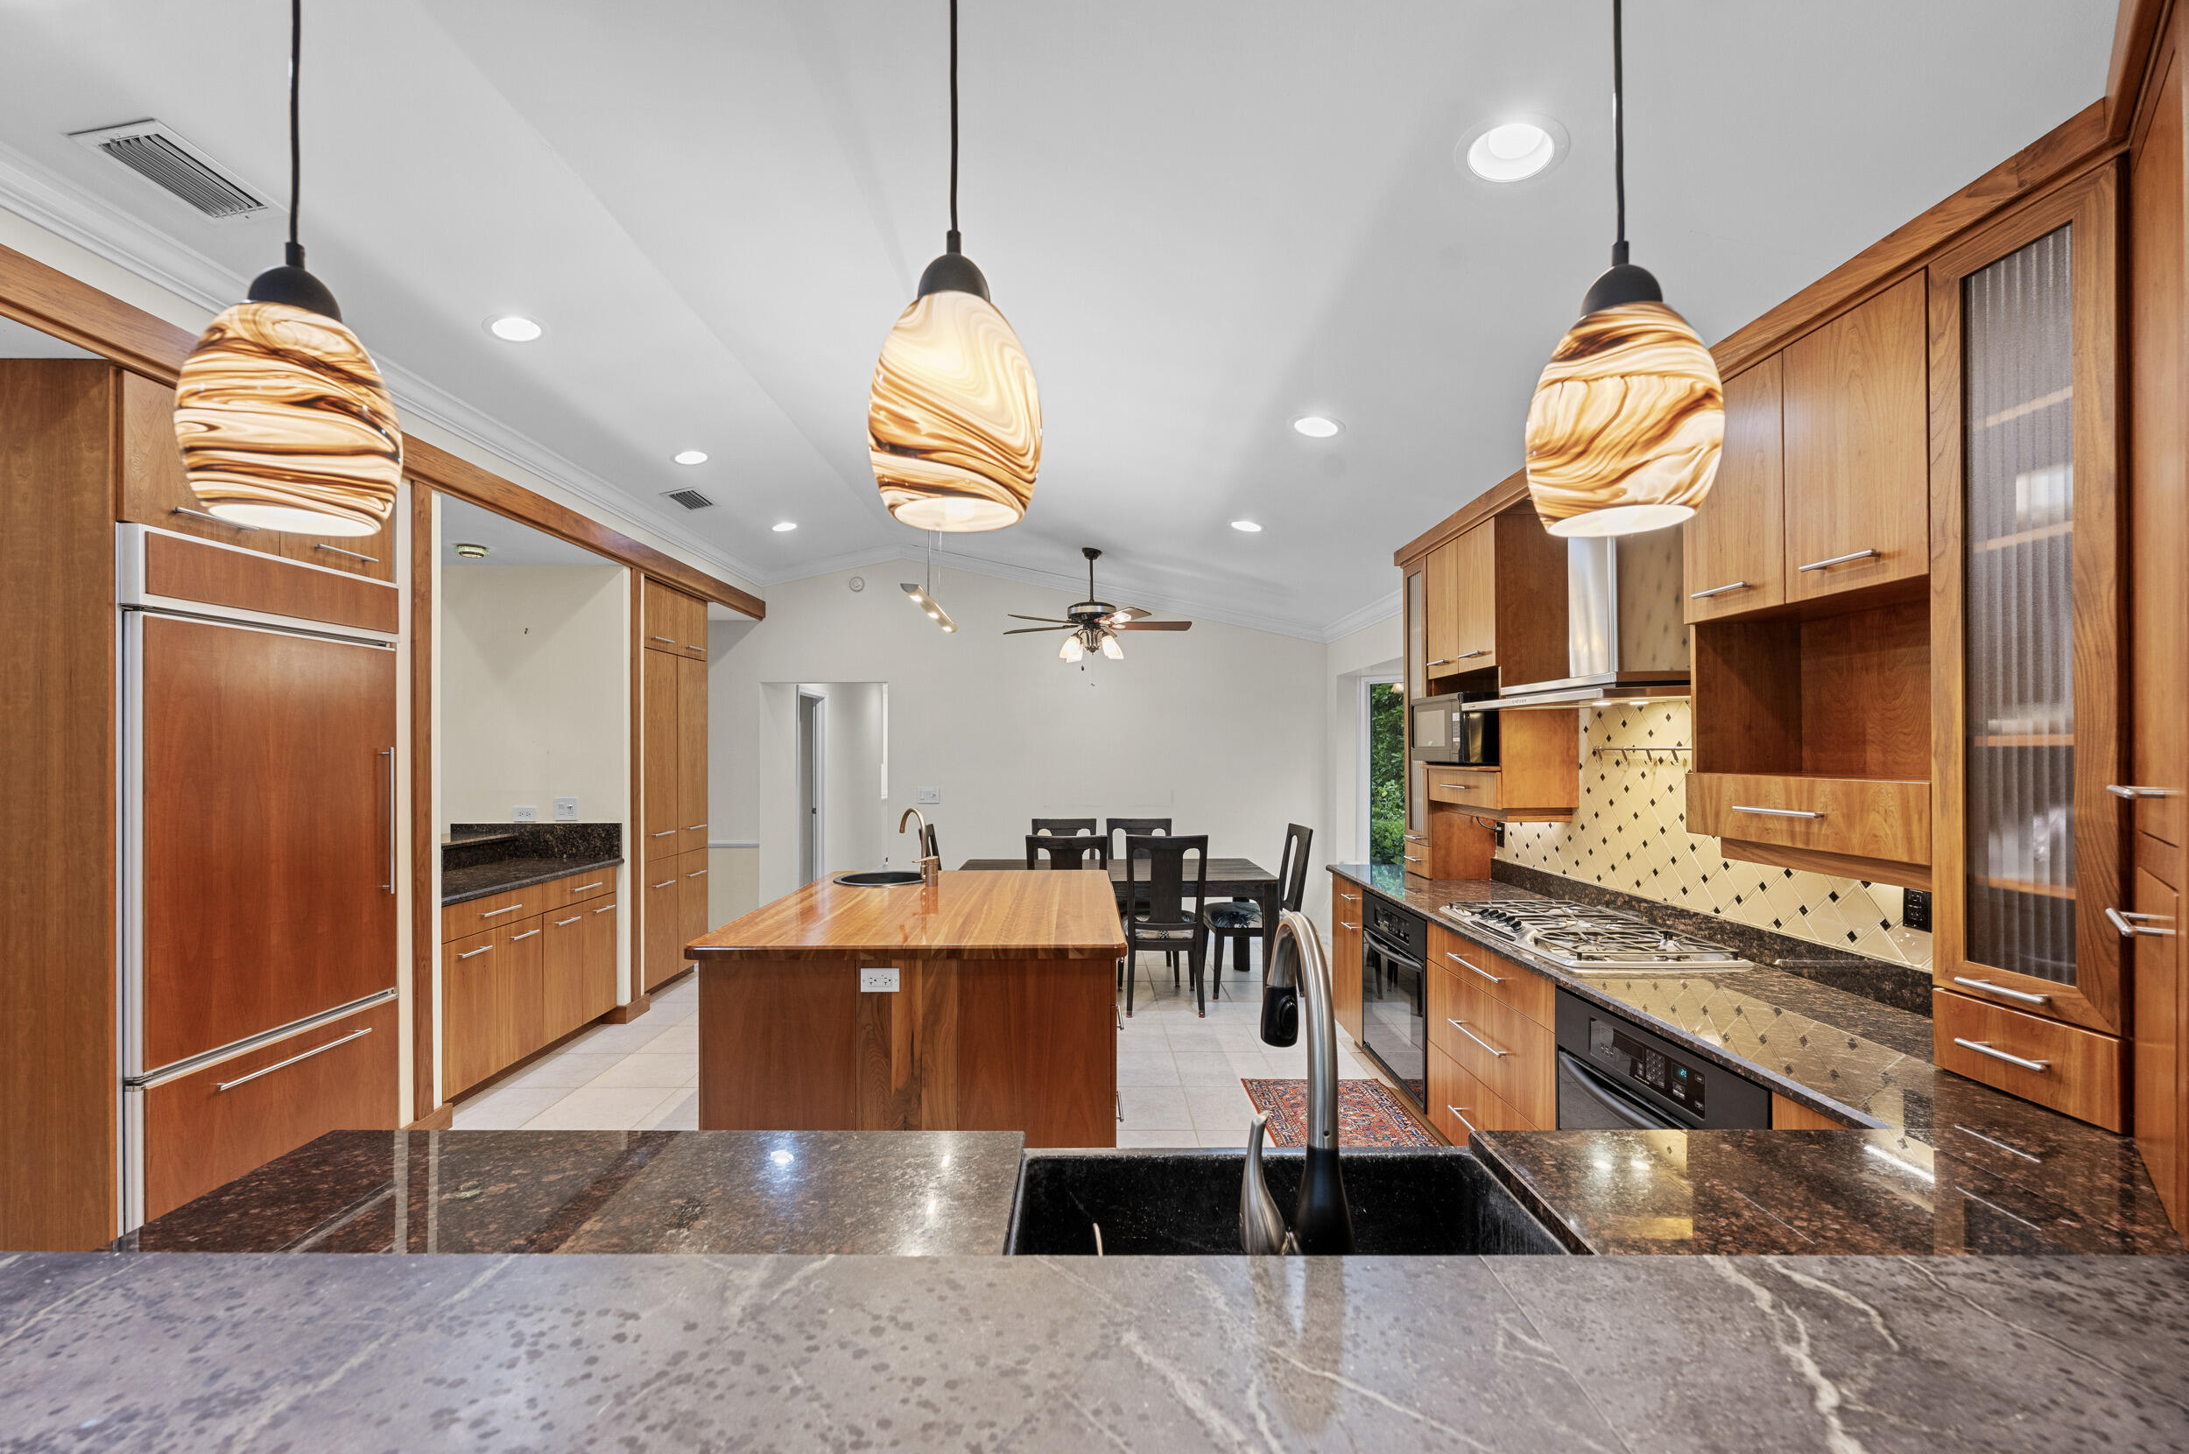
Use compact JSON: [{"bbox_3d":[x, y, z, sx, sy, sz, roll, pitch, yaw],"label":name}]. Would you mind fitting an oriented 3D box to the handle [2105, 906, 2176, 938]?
[{"bbox_3d":[1.457,0.274,1.195,0.042,0.013,0.200,-1,-2,45],"label":"handle"}]

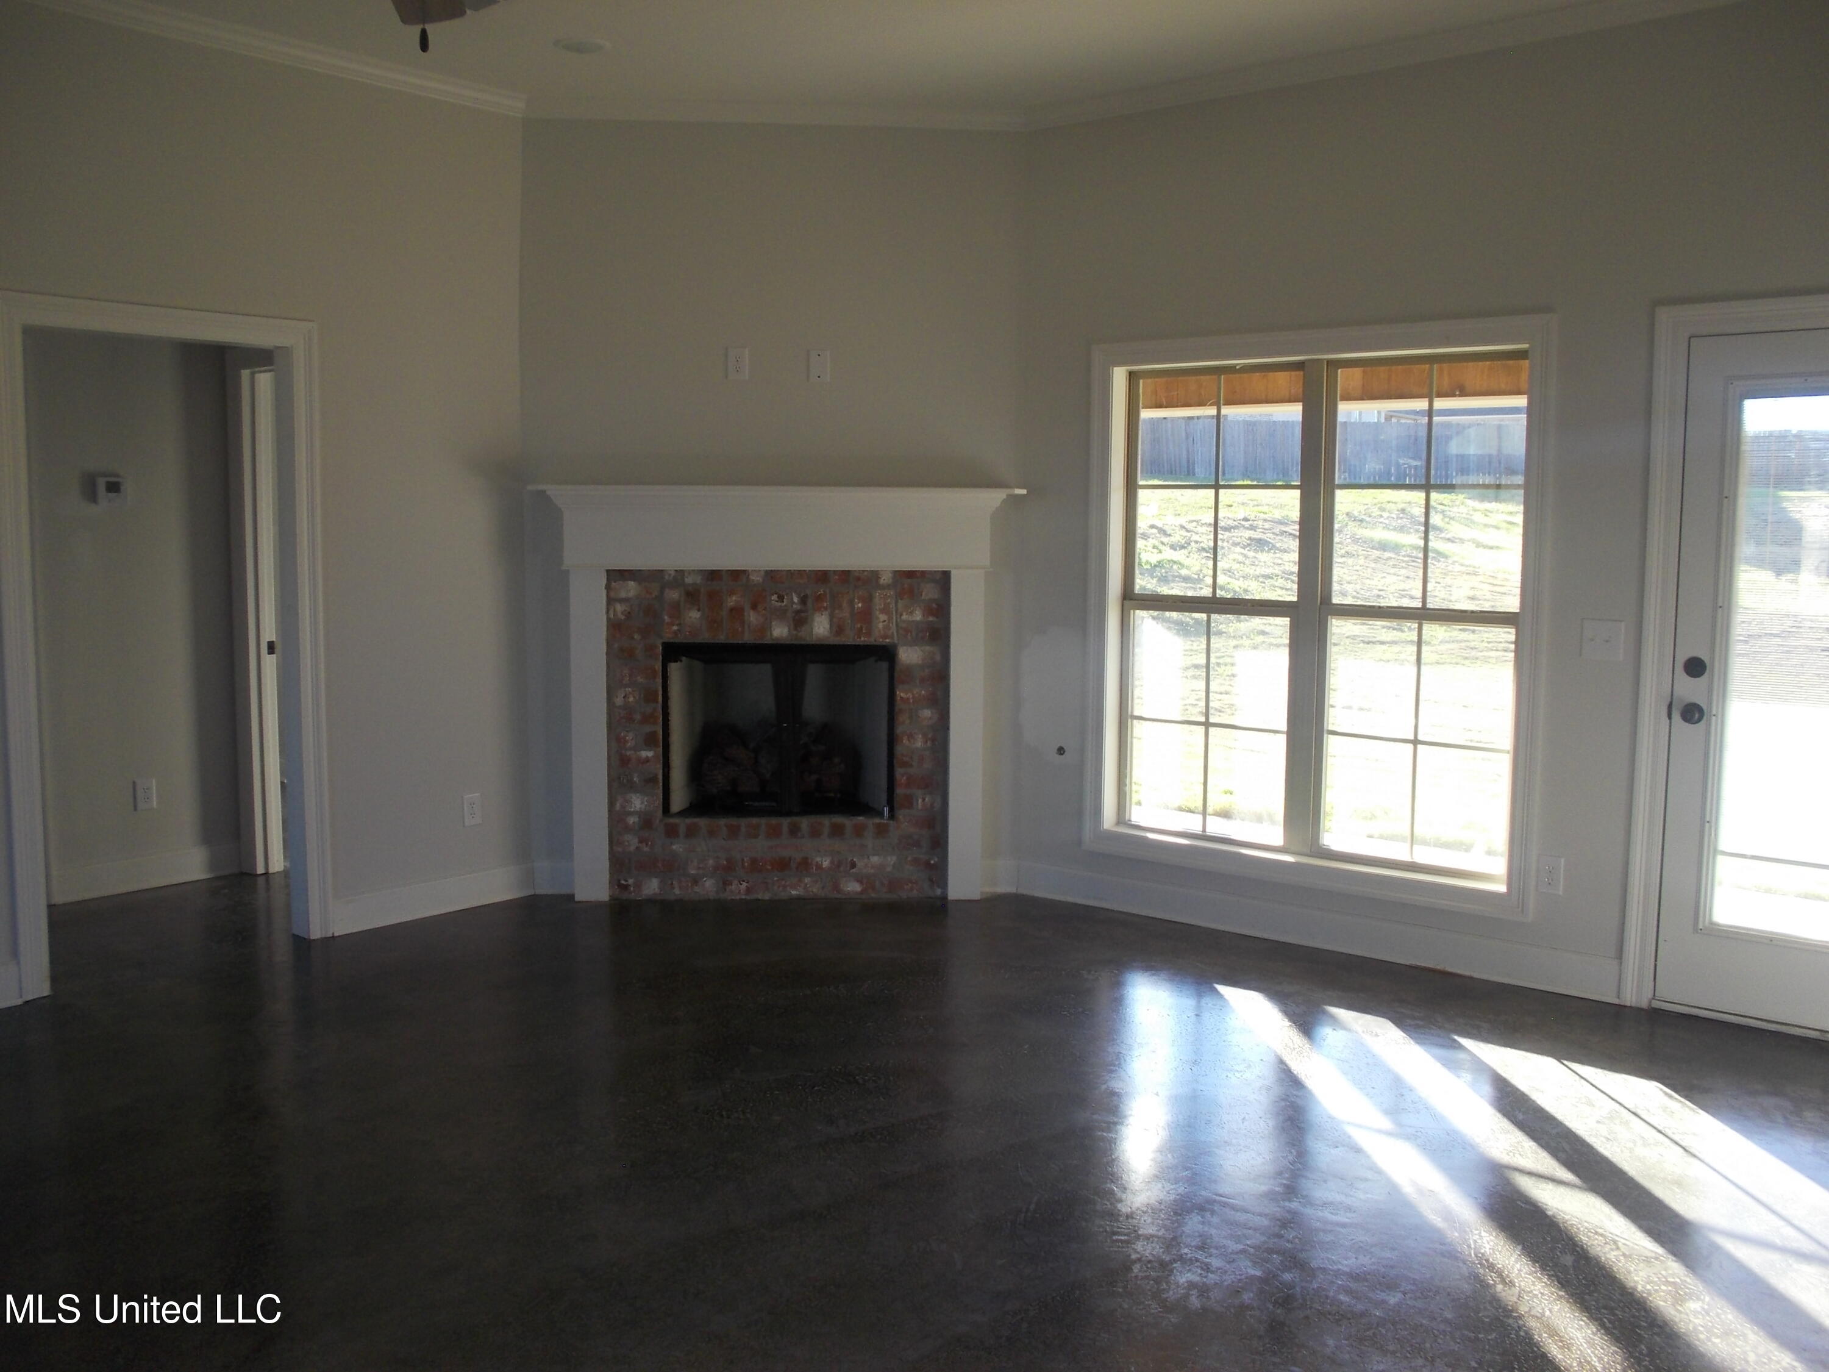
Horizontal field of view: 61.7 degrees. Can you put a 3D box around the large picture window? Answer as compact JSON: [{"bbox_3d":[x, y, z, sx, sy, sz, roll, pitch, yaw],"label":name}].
[{"bbox_3d":[1.401,-0.265,5.464,1.530,1.760,0.120,5,7,39],"label":"large picture window"}]

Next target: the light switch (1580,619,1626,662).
[{"bbox_3d":[2.120,-0.141,4.729,0.121,0.119,0.018,5,7,39],"label":"light switch"}]

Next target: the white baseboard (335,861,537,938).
[{"bbox_3d":[-1.792,0.802,5.801,0.016,0.132,0.873,5,7,39],"label":"white baseboard"}]

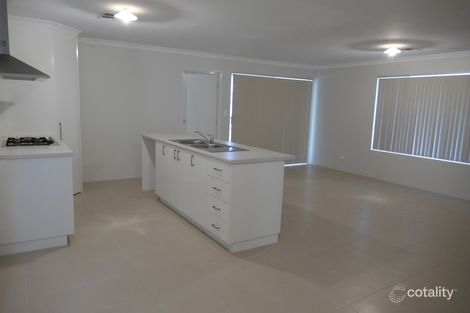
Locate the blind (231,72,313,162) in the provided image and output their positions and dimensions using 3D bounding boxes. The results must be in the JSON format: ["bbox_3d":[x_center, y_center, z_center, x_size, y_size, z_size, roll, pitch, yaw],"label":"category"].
[{"bbox_3d":[0.908,-0.765,7.546,2.376,2.054,0.100,-3,10,-32],"label":"blind"}]

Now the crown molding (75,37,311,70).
[{"bbox_3d":[-0.224,-1.991,6.570,5.371,0.085,0.080,-3,10,-32],"label":"crown molding"}]

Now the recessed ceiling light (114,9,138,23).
[{"bbox_3d":[-1.207,-1.552,3.610,0.270,0.140,0.270,-3,10,-32],"label":"recessed ceiling light"}]

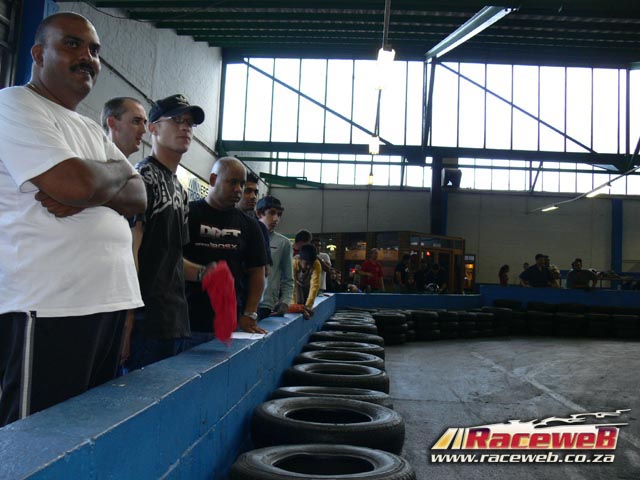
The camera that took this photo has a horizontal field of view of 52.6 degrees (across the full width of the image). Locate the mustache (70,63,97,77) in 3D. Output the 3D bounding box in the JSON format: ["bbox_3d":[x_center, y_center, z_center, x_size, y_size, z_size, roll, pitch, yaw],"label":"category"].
[{"bbox_3d":[-0.620,-0.449,1.700,0.030,0.028,0.075,0,-4,37],"label":"mustache"}]

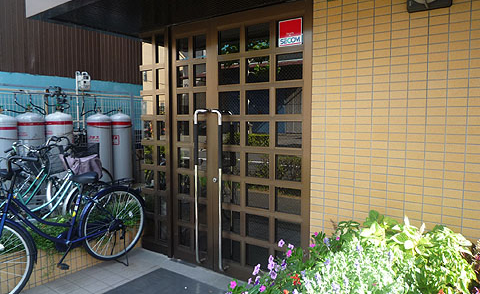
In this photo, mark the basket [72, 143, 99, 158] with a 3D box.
[{"bbox_3d":[-1.653,0.121,3.650,0.340,0.250,0.280,3,5,34],"label":"basket"}]

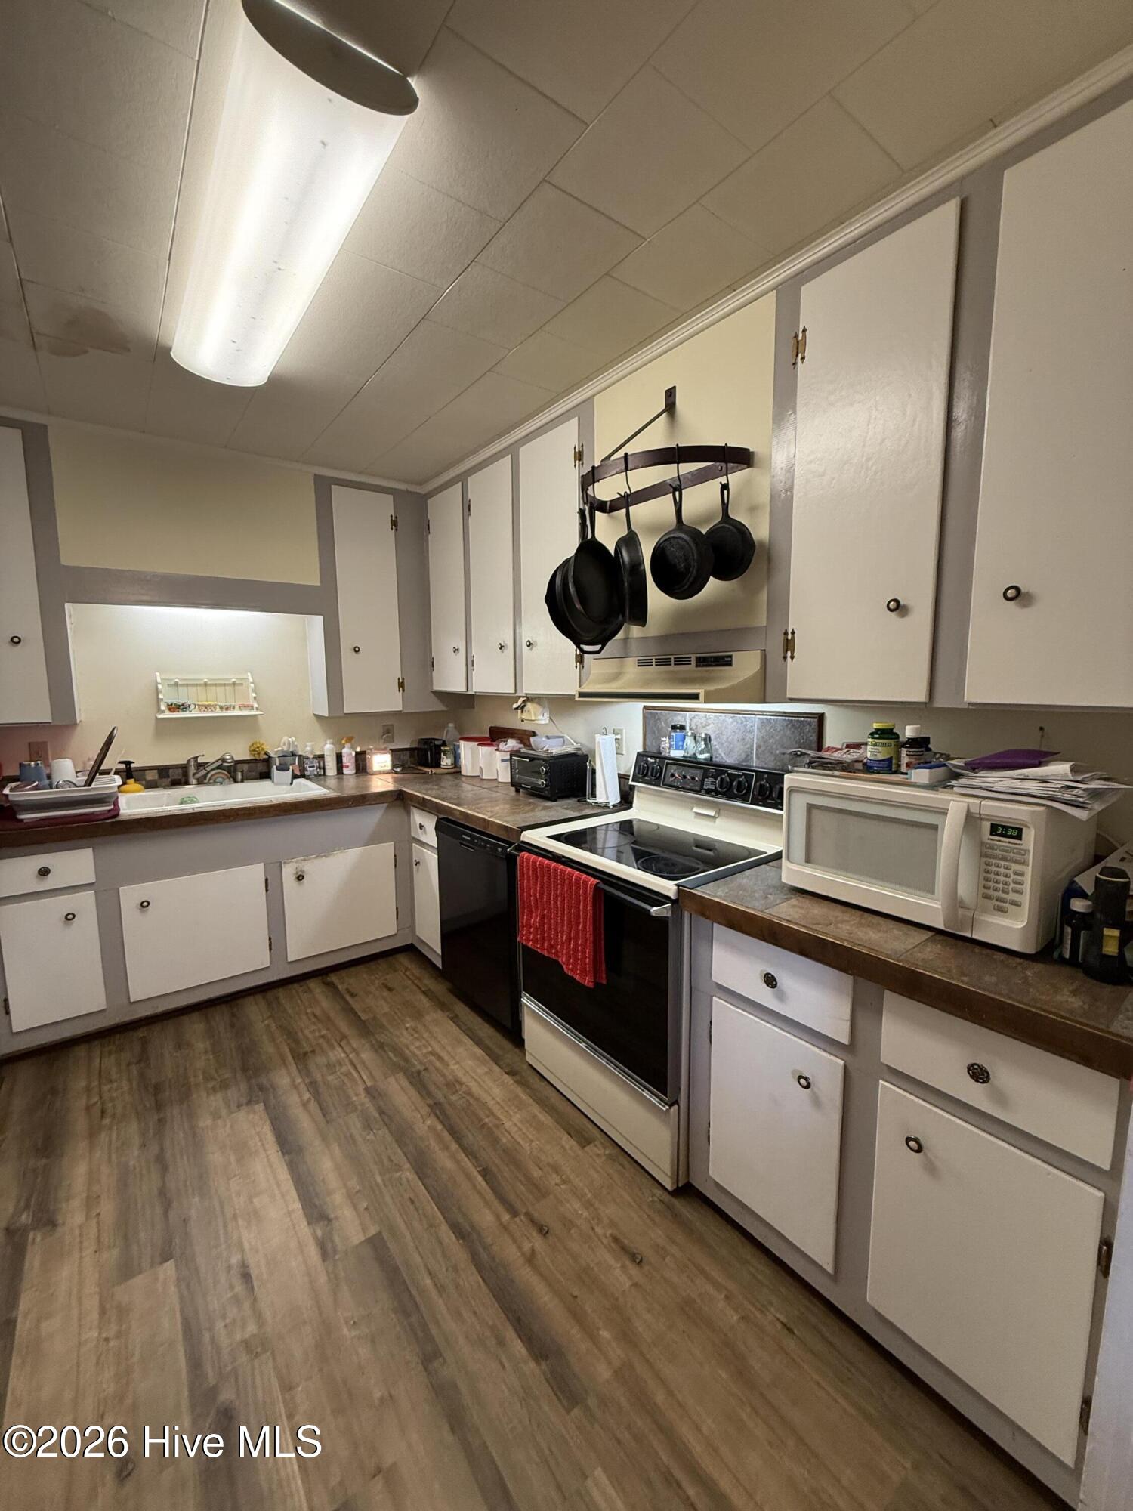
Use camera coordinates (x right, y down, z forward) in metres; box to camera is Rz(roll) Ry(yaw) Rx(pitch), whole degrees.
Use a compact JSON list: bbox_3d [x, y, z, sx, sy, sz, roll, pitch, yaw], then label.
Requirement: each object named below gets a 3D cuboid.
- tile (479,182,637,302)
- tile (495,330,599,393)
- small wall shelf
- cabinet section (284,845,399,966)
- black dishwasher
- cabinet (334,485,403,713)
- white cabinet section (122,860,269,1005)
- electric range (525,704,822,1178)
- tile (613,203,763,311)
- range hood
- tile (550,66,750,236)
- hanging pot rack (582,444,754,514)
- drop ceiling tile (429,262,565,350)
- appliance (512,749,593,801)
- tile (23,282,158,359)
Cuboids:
[{"bbox_3d":[-0.018,-1.241,1.490,0.306,0.020,0.307,-6,9,-36],"label":"tile"},{"bbox_3d":[-0.050,-1.307,2.030,0.294,0.020,0.303,-6,9,-36],"label":"tile"},{"bbox_3d":[-1.766,-0.302,3.012,0.455,0.210,0.120,-6,9,-37],"label":"small wall shelf"},{"bbox_3d":[-1.237,0.682,3.176,0.522,0.480,0.500,-6,9,-36],"label":"cabinet section"},{"bbox_3d":[-0.179,0.693,2.757,0.580,0.825,0.610,-6,9,-37],"label":"black dishwasher"},{"bbox_3d":[-1.124,-0.814,3.341,0.325,1.150,0.310,-6,9,-37],"label":"cabinet"},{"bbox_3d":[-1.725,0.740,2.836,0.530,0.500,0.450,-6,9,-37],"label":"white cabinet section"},{"bbox_3d":[0.312,0.602,2.124,0.665,1.155,0.755,-6,9,-37],"label":"electric range"},{"bbox_3d":[0.315,-1.251,1.546,0.294,0.020,0.298,-6,9,-36],"label":"tile"},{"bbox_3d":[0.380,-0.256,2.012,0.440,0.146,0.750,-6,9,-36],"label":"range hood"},{"bbox_3d":[0.163,-1.221,1.262,0.305,0.018,0.305,-6,9,-37],"label":"tile"},{"bbox_3d":[0.219,-0.834,1.827,0.255,0.050,0.605,-6,9,-36],"label":"hanging pot rack"},{"bbox_3d":[-0.206,-1.277,1.747,0.305,0.018,0.305,-6,9,-37],"label":"drop ceiling tile"},{"bbox_3d":[-0.092,0.093,2.938,0.230,0.200,0.370,-5,8,-33],"label":"appliance"},{"bbox_3d":[-1.375,-1.264,1.780,0.306,0.020,0.302,-6,9,-36],"label":"tile"}]

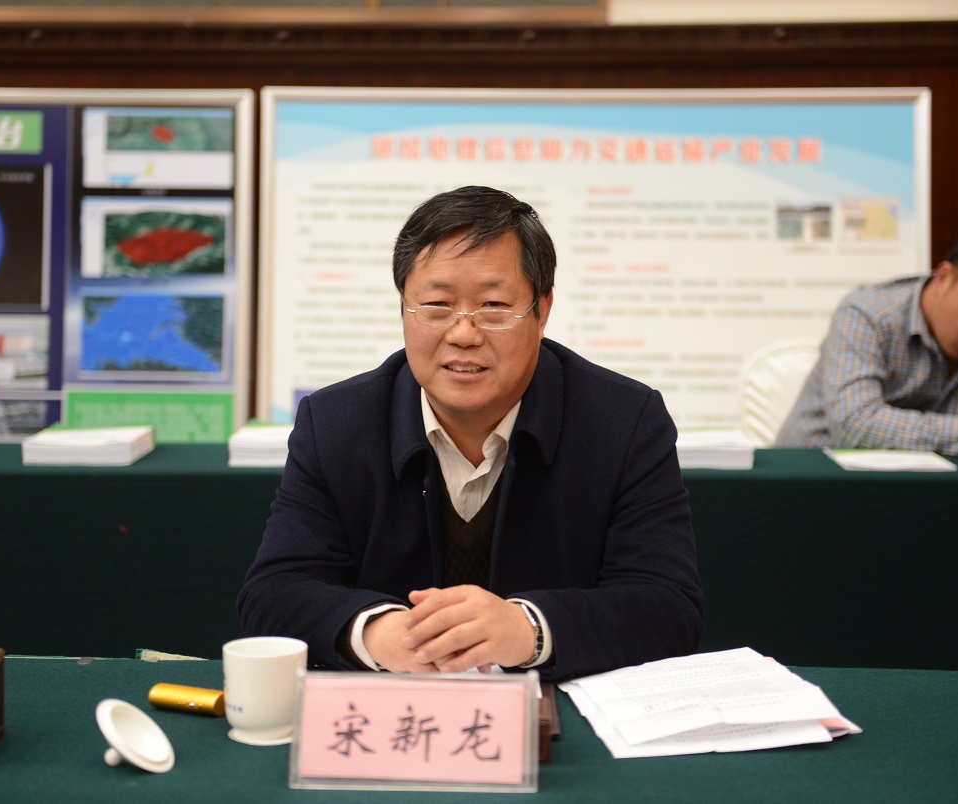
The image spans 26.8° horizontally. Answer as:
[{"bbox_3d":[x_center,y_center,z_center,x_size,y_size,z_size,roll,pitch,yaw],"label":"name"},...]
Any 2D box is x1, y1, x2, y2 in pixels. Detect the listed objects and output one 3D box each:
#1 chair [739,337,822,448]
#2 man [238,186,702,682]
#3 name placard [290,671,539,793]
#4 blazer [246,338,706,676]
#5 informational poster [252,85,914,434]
[{"bbox_3d":[0.799,0.347,4.408,0.440,0.950,0.550,0,5,-3],"label":"chair"},{"bbox_3d":[-0.014,0.390,2.213,0.520,1.250,0.660,0,5,3],"label":"man"},{"bbox_3d":[-0.054,0.268,1.671,0.202,0.097,0.075,0,5,3],"label":"name placard"},{"bbox_3d":[-0.013,0.203,2.227,0.520,0.570,0.450,0,5,3],"label":"blazer"},{"bbox_3d":[0.290,-0.275,5.000,1.670,1.030,0.030,0,-1,2],"label":"informational poster"}]

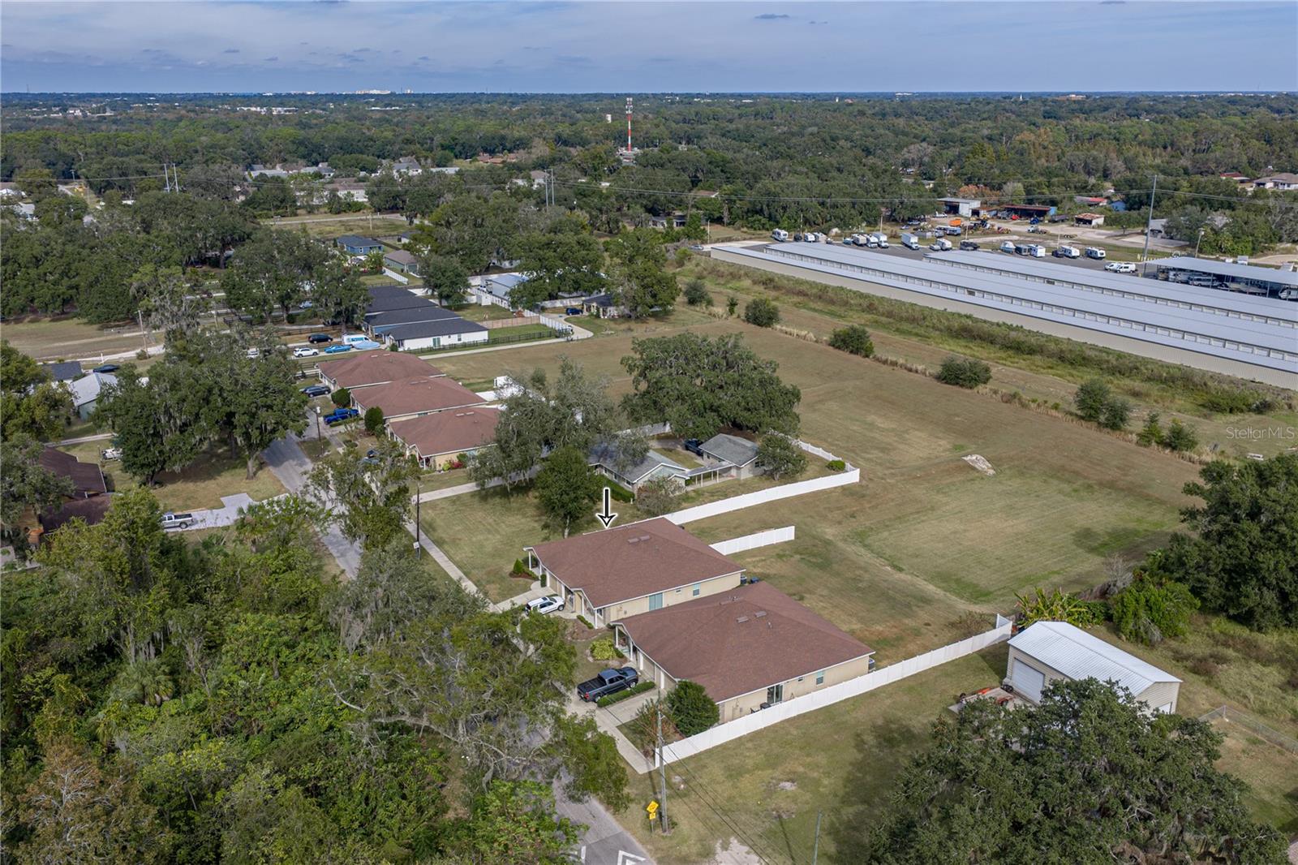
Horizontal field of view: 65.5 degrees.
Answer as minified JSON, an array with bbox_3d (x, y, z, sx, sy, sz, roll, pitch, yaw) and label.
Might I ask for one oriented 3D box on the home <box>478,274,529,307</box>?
[{"bbox_3d":[-36.026,-40.305,277.640,11.300,5.100,17.500,-11,22,-29],"label":"home"}]

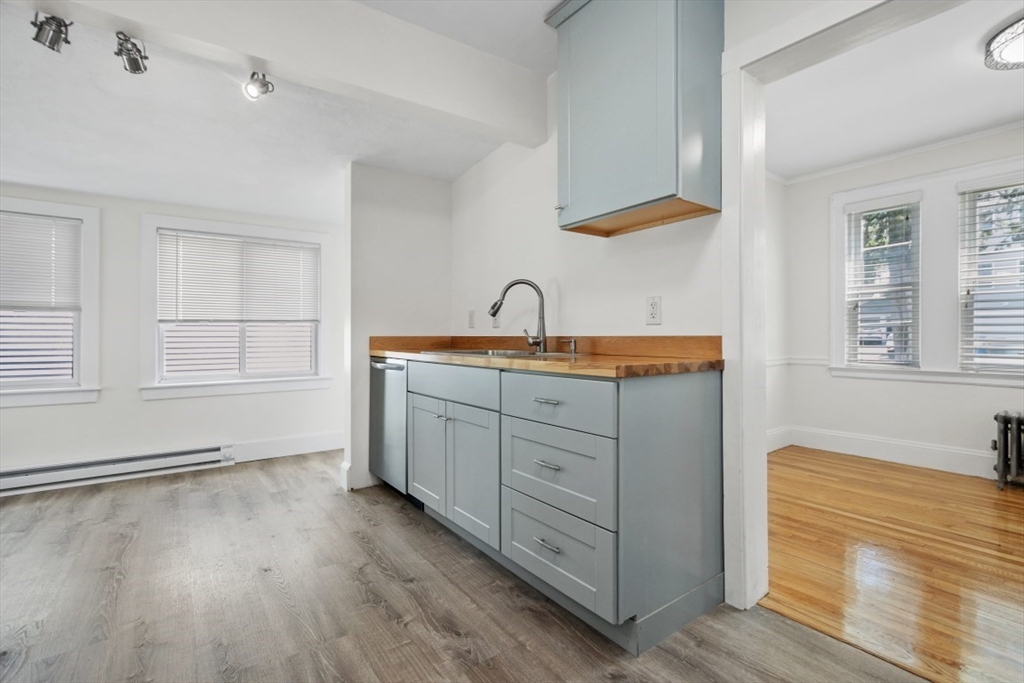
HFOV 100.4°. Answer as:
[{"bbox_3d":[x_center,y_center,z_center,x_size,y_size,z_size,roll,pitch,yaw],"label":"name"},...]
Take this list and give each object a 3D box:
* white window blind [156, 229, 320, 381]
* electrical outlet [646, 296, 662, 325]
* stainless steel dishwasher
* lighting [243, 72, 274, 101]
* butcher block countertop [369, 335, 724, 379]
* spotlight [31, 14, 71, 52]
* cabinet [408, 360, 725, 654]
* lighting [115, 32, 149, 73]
[{"bbox_3d":[-2.175,-0.267,3.493,1.117,1.167,0.050,0,0,-34],"label":"white window blind"},{"bbox_3d":[0.633,-0.136,1.903,0.012,0.121,0.076,0,0,-38],"label":"electrical outlet"},{"bbox_3d":[-0.549,0.531,2.862,0.620,0.837,0.575,0,0,-38],"label":"stainless steel dishwasher"},{"bbox_3d":[-1.105,-1.112,1.860,0.075,0.090,0.090,0,0,33],"label":"lighting"},{"bbox_3d":[-0.073,0.041,2.282,0.648,0.134,2.075,0,0,-38],"label":"butcher block countertop"},{"bbox_3d":[-1.651,-1.112,1.530,0.080,0.100,0.085,0,0,16],"label":"spotlight"},{"bbox_3d":[0.112,0.549,2.059,0.625,0.882,1.497,0,0,-38],"label":"cabinet"},{"bbox_3d":[-1.462,-1.111,1.640,0.080,0.110,0.085,0,0,-24],"label":"lighting"}]

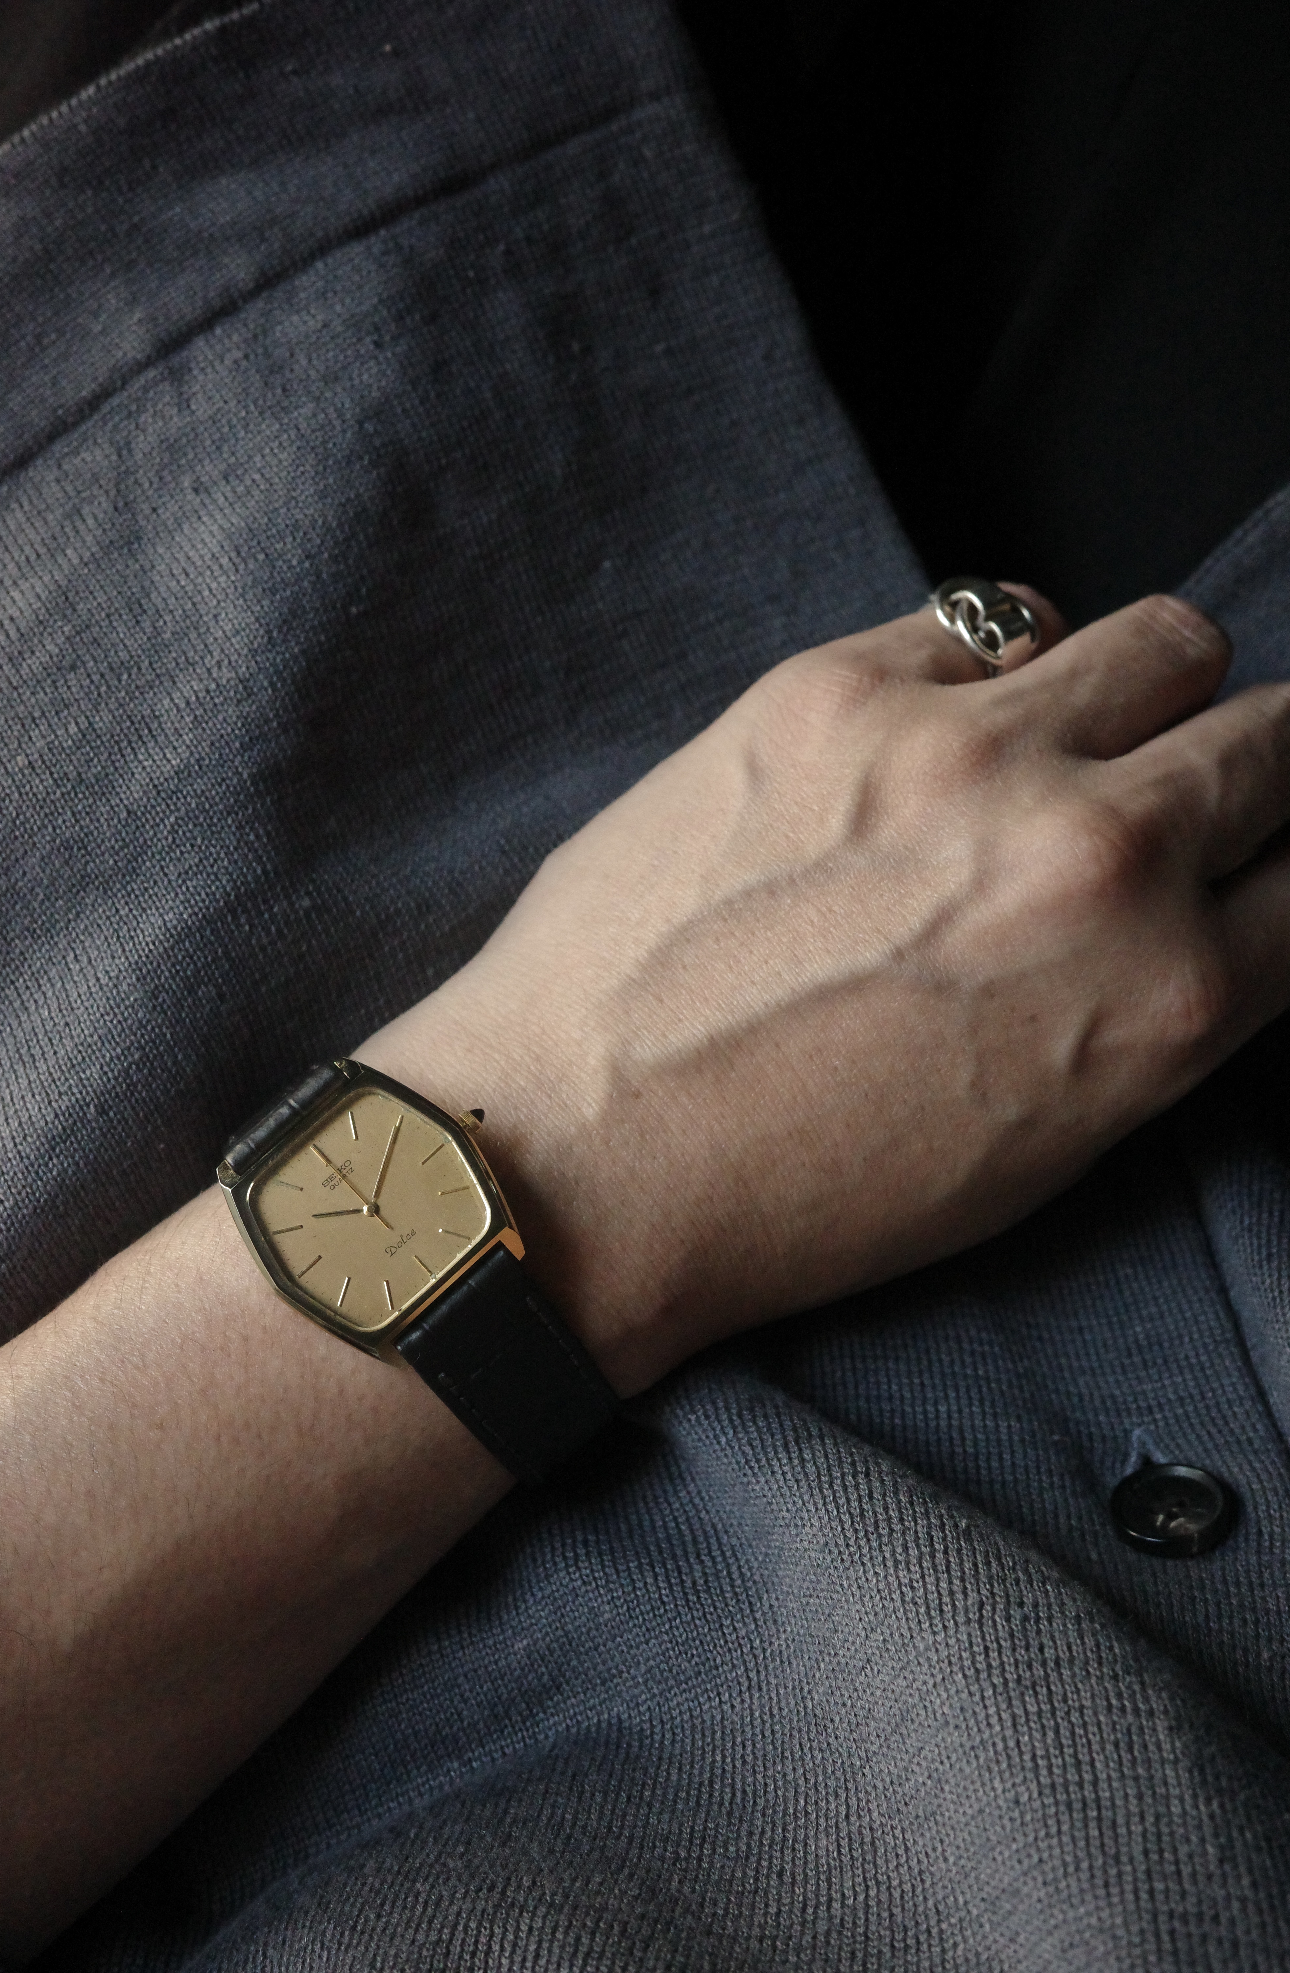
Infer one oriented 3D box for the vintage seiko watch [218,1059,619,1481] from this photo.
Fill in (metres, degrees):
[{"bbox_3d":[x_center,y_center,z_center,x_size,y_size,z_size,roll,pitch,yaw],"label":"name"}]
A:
[{"bbox_3d":[-0.029,0.037,0.300,0.035,0.047,0.063,-43,79,-9],"label":"vintage seiko watch"}]

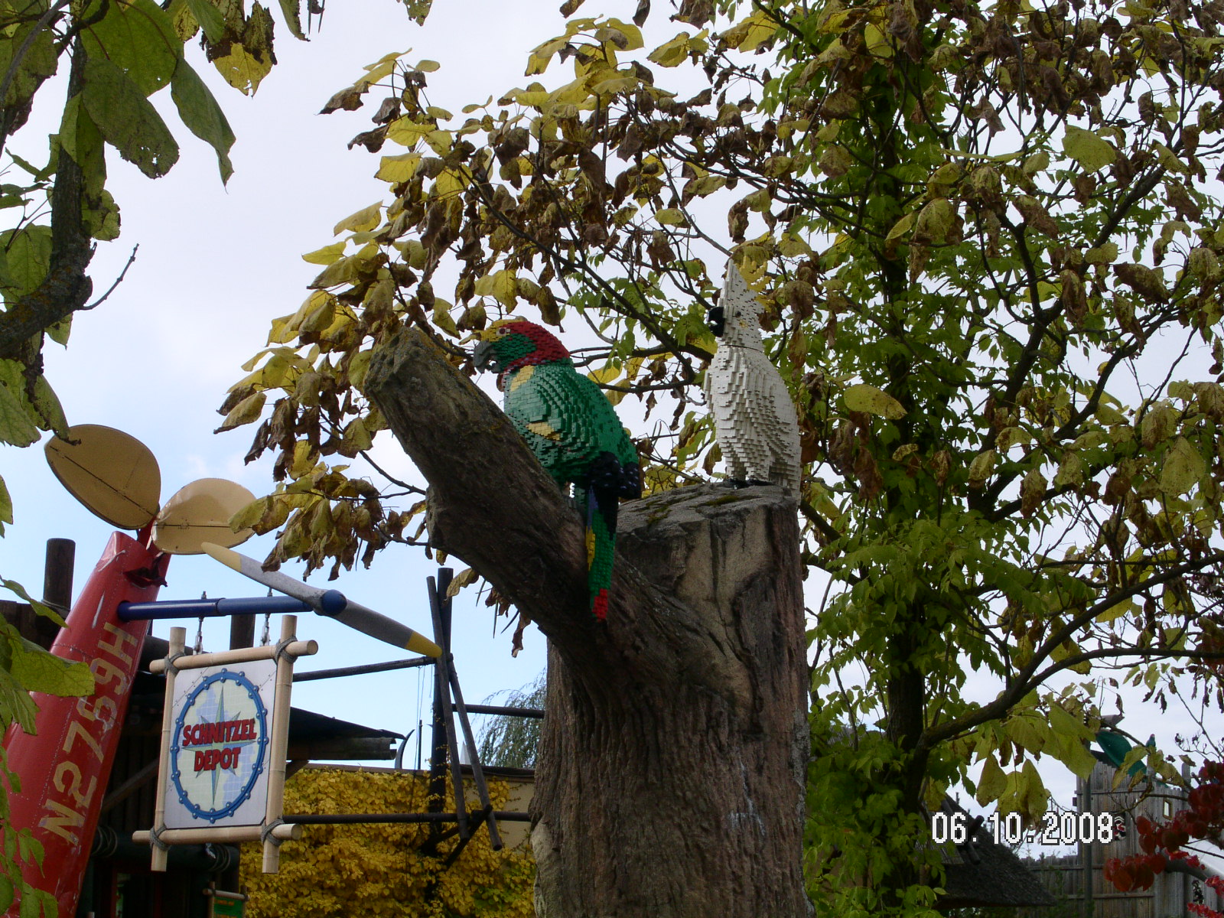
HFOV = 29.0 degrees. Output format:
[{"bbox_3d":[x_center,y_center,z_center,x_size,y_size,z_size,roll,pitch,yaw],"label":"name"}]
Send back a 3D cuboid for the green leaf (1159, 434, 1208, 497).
[{"bbox_3d":[1.639,0.019,6.800,0.135,0.165,0.050,1,-12,0],"label":"green leaf"}]

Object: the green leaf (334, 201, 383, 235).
[{"bbox_3d":[-0.730,-0.692,6.800,0.140,0.080,0.080,1,-12,0],"label":"green leaf"}]

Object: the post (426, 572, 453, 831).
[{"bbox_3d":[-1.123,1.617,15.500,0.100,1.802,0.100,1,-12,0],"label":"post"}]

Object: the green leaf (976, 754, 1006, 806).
[{"bbox_3d":[1.024,0.867,6.400,0.085,0.135,0.050,1,-12,0],"label":"green leaf"}]

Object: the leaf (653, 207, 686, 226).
[{"bbox_3d":[0.166,-0.696,6.800,0.095,0.055,0.090,1,-12,0],"label":"leaf"}]

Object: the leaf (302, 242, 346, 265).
[{"bbox_3d":[-0.826,-0.591,6.800,0.122,0.055,0.090,1,-12,0],"label":"leaf"}]

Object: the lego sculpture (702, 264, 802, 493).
[{"bbox_3d":[0.285,-0.150,4.720,0.235,0.460,0.155,12,-16,-41],"label":"lego sculpture"}]

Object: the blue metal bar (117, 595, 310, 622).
[{"bbox_3d":[-2.348,0.870,13.895,1.753,0.105,0.105,-5,-13,41],"label":"blue metal bar"}]

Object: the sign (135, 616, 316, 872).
[{"bbox_3d":[-2.218,1.639,13.600,1.390,1.434,0.160,-9,-16,40],"label":"sign"}]

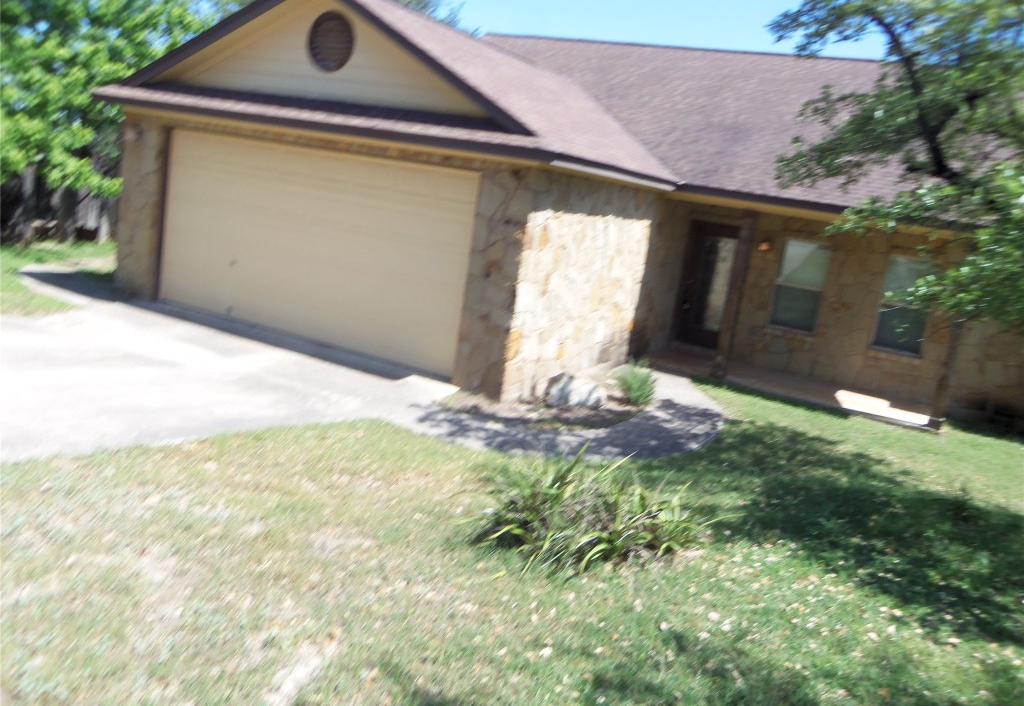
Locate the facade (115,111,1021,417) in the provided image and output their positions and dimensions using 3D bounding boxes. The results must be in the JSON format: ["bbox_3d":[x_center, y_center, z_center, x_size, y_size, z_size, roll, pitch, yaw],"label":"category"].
[{"bbox_3d":[0.946,-1.059,11.391,12.100,2.620,5.130,14,12,25],"label":"facade"}]

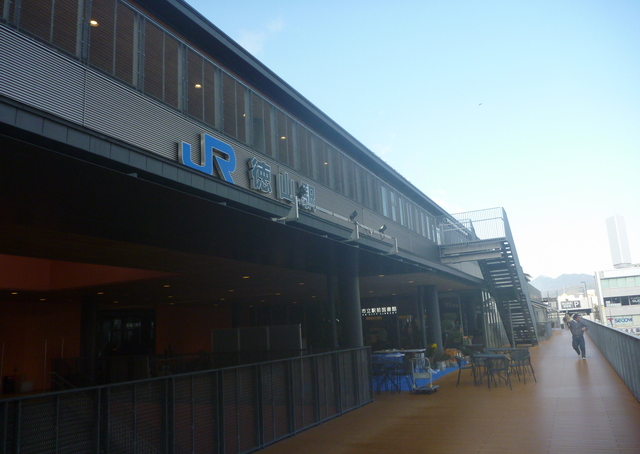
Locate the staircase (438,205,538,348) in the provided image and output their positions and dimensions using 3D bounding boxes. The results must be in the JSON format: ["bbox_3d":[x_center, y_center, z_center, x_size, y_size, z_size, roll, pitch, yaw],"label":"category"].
[{"bbox_3d":[8.825,3.191,26.176,2.800,6.150,10.900,-9,-13,25],"label":"staircase"}]

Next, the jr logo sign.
[{"bbox_3d":[-1.744,-1.076,8.156,0.120,0.687,1.332,-9,-13,25],"label":"jr logo sign"}]

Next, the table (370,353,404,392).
[{"bbox_3d":[1.698,3.707,13.015,0.680,0.760,0.680,-9,-13,25],"label":"table"}]

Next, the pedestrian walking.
[{"bbox_3d":[9.505,4.019,19.042,0.580,1.640,0.420,-9,-13,25],"label":"pedestrian walking"}]

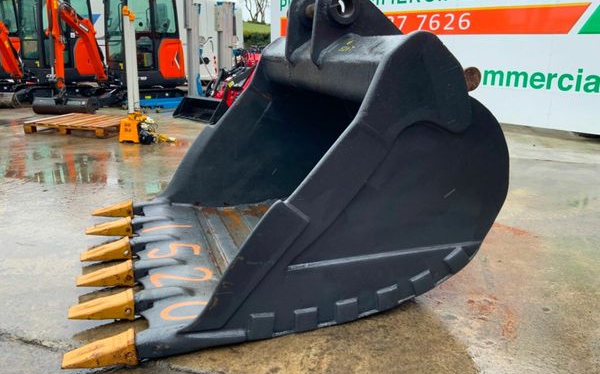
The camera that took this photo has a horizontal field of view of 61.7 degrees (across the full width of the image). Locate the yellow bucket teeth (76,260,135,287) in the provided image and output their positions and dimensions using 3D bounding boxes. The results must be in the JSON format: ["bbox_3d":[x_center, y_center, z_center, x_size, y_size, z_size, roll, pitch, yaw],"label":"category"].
[{"bbox_3d":[-0.866,0.399,2.238,0.237,0.085,0.103,-4,19,-18],"label":"yellow bucket teeth"}]

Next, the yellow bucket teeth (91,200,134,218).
[{"bbox_3d":[-1.125,0.139,3.019,0.237,0.085,0.103,-4,19,-18],"label":"yellow bucket teeth"}]

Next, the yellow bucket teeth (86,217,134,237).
[{"bbox_3d":[-1.045,0.228,2.754,0.237,0.085,0.103,-4,19,-18],"label":"yellow bucket teeth"}]

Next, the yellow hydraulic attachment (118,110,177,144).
[{"bbox_3d":[-1.780,-0.717,5.889,0.600,0.340,0.300,3,17,10],"label":"yellow hydraulic attachment"}]

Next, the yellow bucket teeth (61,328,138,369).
[{"bbox_3d":[-0.687,0.568,1.729,0.237,0.085,0.103,-4,19,-18],"label":"yellow bucket teeth"}]

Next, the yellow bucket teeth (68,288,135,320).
[{"bbox_3d":[-0.786,0.479,1.997,0.237,0.085,0.103,-4,19,-18],"label":"yellow bucket teeth"}]

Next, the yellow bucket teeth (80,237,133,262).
[{"bbox_3d":[-0.957,0.318,2.480,0.237,0.085,0.103,-4,19,-18],"label":"yellow bucket teeth"}]

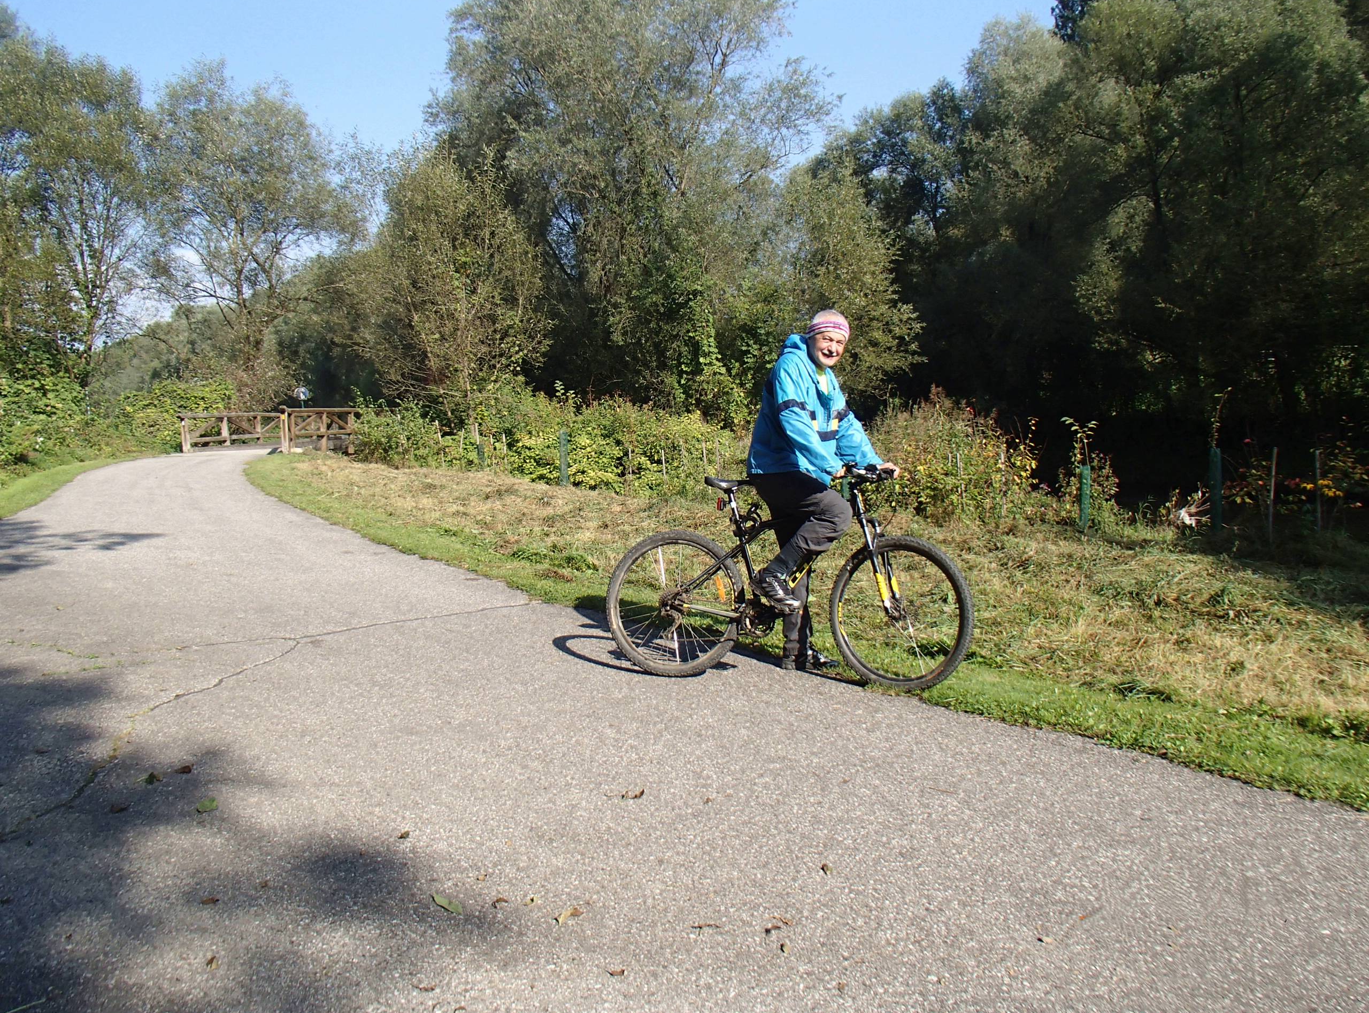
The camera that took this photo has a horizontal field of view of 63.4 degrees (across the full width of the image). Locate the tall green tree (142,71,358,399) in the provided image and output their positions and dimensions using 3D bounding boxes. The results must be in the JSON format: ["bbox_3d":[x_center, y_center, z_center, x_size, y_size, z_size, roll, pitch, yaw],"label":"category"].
[{"bbox_3d":[-17.493,-10.757,45.000,8.700,14.600,8.700,-4,7,-21],"label":"tall green tree"}]

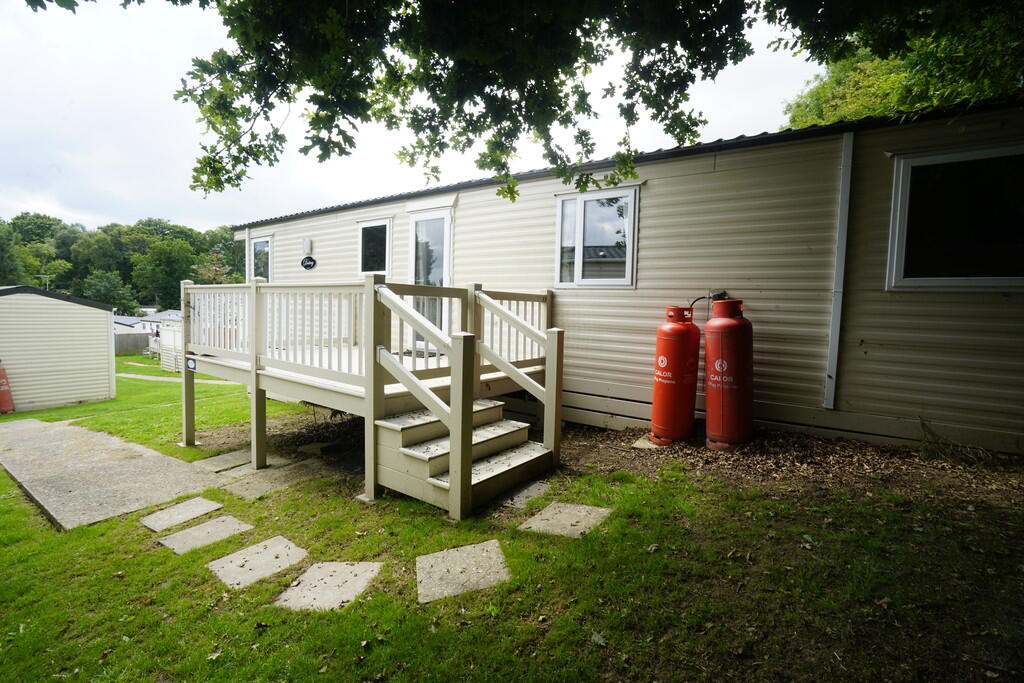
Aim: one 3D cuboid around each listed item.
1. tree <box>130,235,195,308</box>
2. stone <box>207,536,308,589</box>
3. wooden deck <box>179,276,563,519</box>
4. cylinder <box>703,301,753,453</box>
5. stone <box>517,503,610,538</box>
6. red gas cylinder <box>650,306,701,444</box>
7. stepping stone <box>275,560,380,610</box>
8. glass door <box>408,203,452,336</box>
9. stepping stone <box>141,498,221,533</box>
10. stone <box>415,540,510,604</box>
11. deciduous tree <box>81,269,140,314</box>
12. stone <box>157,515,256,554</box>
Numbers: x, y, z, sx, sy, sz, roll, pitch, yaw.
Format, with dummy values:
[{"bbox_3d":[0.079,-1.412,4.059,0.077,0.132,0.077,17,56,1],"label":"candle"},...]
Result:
[{"bbox_3d":[-52.274,-7.901,68.538,8.801,15.619,8.801,-2,5,-37],"label":"tree"},{"bbox_3d":[-1.494,1.310,2.692,0.438,0.045,0.434,-3,3,39],"label":"stone"},{"bbox_3d":[-1.440,0.341,5.316,4.633,2.001,2.649,4,5,35],"label":"wooden deck"},{"bbox_3d":[1.955,0.287,4.096,0.375,1.295,0.375,-4,4,-44],"label":"cylinder"},{"bbox_3d":[0.344,1.147,2.880,0.434,0.045,0.439,-4,2,32],"label":"stone"},{"bbox_3d":[1.585,0.316,4.404,0.375,1.295,0.375,-1,5,-34],"label":"red gas cylinder"},{"bbox_3d":[-0.934,1.275,2.358,0.426,0.045,0.425,-5,2,9],"label":"stepping stone"},{"bbox_3d":[-1.209,-0.917,6.689,0.864,1.966,0.080,4,5,35],"label":"glass door"},{"bbox_3d":[-2.557,1.357,3.536,0.441,0.045,0.449,-3,3,31],"label":"stepping stone"},{"bbox_3d":[-0.258,1.215,2.398,0.453,0.045,0.447,-6,2,-15],"label":"stone"},{"bbox_3d":[-56.594,-5.194,64.350,7.172,10.172,7.172,-2,5,-41],"label":"deciduous tree"},{"bbox_3d":[-2.097,1.341,3.116,0.432,0.045,0.440,-3,3,34],"label":"stone"}]

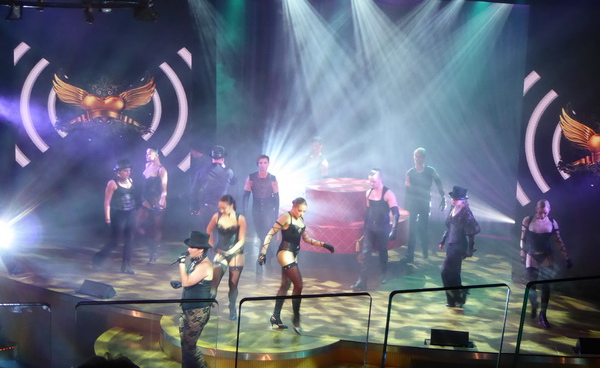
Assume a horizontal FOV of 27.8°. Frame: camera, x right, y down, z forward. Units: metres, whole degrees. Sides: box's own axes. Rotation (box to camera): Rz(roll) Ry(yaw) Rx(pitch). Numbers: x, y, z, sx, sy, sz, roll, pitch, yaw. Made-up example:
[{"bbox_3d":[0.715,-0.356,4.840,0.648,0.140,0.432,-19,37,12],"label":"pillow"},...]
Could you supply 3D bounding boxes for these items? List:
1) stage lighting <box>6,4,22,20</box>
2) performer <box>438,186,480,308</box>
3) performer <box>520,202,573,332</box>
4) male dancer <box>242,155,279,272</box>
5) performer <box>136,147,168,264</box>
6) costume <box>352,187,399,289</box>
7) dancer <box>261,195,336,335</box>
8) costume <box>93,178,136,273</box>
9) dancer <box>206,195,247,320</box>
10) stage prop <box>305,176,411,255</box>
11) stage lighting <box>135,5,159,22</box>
[{"bbox_3d":[-3.294,-1.990,14.000,0.200,0.220,0.200,0,11,-10],"label":"stage lighting"},{"bbox_3d":[2.246,0.874,17.209,0.420,1.725,0.500,-8,15,-41],"label":"performer"},{"bbox_3d":[3.293,1.038,16.127,0.670,1.670,0.500,3,11,5],"label":"performer"},{"bbox_3d":[-0.559,0.528,17.834,0.540,1.810,0.420,2,11,0],"label":"male dancer"},{"bbox_3d":[-2.273,0.334,18.618,0.450,1.790,0.420,11,14,38],"label":"performer"},{"bbox_3d":[1.123,0.747,17.779,0.600,1.500,0.580,8,12,29],"label":"costume"},{"bbox_3d":[-0.046,1.035,15.575,0.800,1.680,0.700,-9,15,-44],"label":"dancer"},{"bbox_3d":[-2.808,0.598,18.418,0.500,1.480,0.520,-6,14,-33],"label":"costume"},{"bbox_3d":[-0.941,0.941,16.010,0.540,1.650,0.480,5,11,18],"label":"dancer"},{"bbox_3d":[0.765,0.473,20.990,2.280,0.930,2.280,2,11,2],"label":"stage prop"},{"bbox_3d":[-1.518,-1.686,12.000,0.220,0.160,0.220,-2,12,-18],"label":"stage lighting"}]

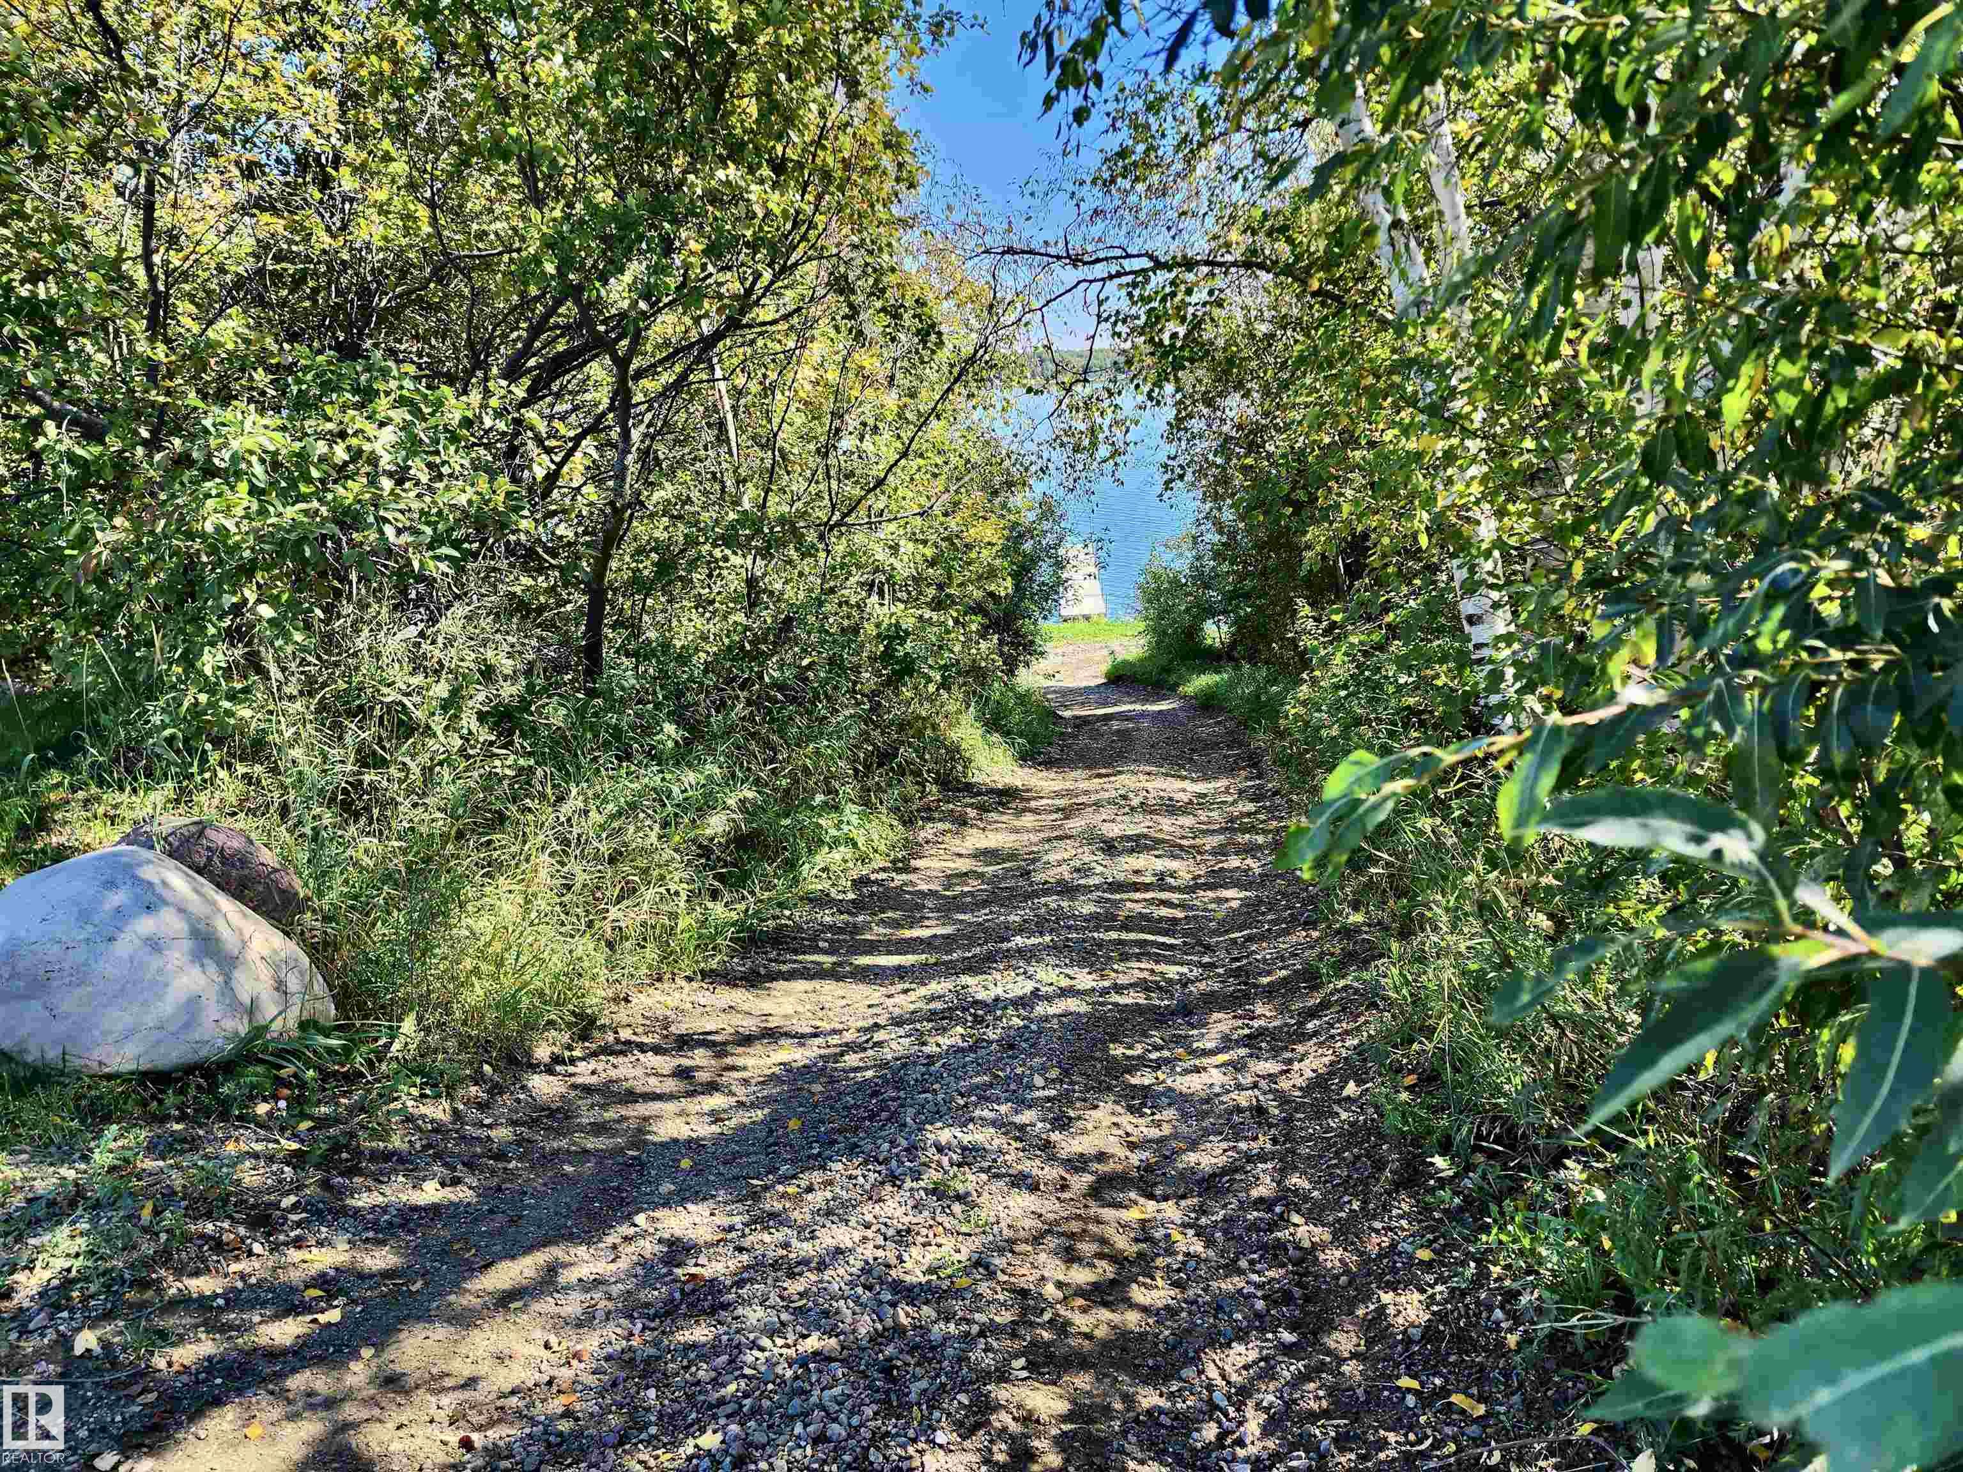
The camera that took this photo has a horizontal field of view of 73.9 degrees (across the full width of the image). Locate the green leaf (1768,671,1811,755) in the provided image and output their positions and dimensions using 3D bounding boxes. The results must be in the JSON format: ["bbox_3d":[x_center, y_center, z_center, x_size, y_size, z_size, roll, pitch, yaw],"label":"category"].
[{"bbox_3d":[0.526,-0.015,0.850,0.028,0.058,0.022,5,16,17],"label":"green leaf"}]

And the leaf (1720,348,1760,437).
[{"bbox_3d":[0.669,-0.304,1.150,0.034,0.076,0.025,5,16,16],"label":"leaf"}]

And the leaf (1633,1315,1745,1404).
[{"bbox_3d":[0.203,0.177,0.370,0.038,0.022,0.030,4,16,15],"label":"leaf"}]

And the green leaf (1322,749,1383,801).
[{"bbox_3d":[0.228,0.024,0.800,0.038,0.032,0.030,2,15,8],"label":"green leaf"}]

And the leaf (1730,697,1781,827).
[{"bbox_3d":[0.492,0.017,0.830,0.033,0.083,0.020,5,16,16],"label":"leaf"}]

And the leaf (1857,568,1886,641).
[{"bbox_3d":[0.614,-0.090,0.900,0.021,0.049,0.020,5,16,19],"label":"leaf"}]

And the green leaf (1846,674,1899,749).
[{"bbox_3d":[0.580,-0.015,0.850,0.034,0.050,0.022,5,16,19],"label":"green leaf"}]

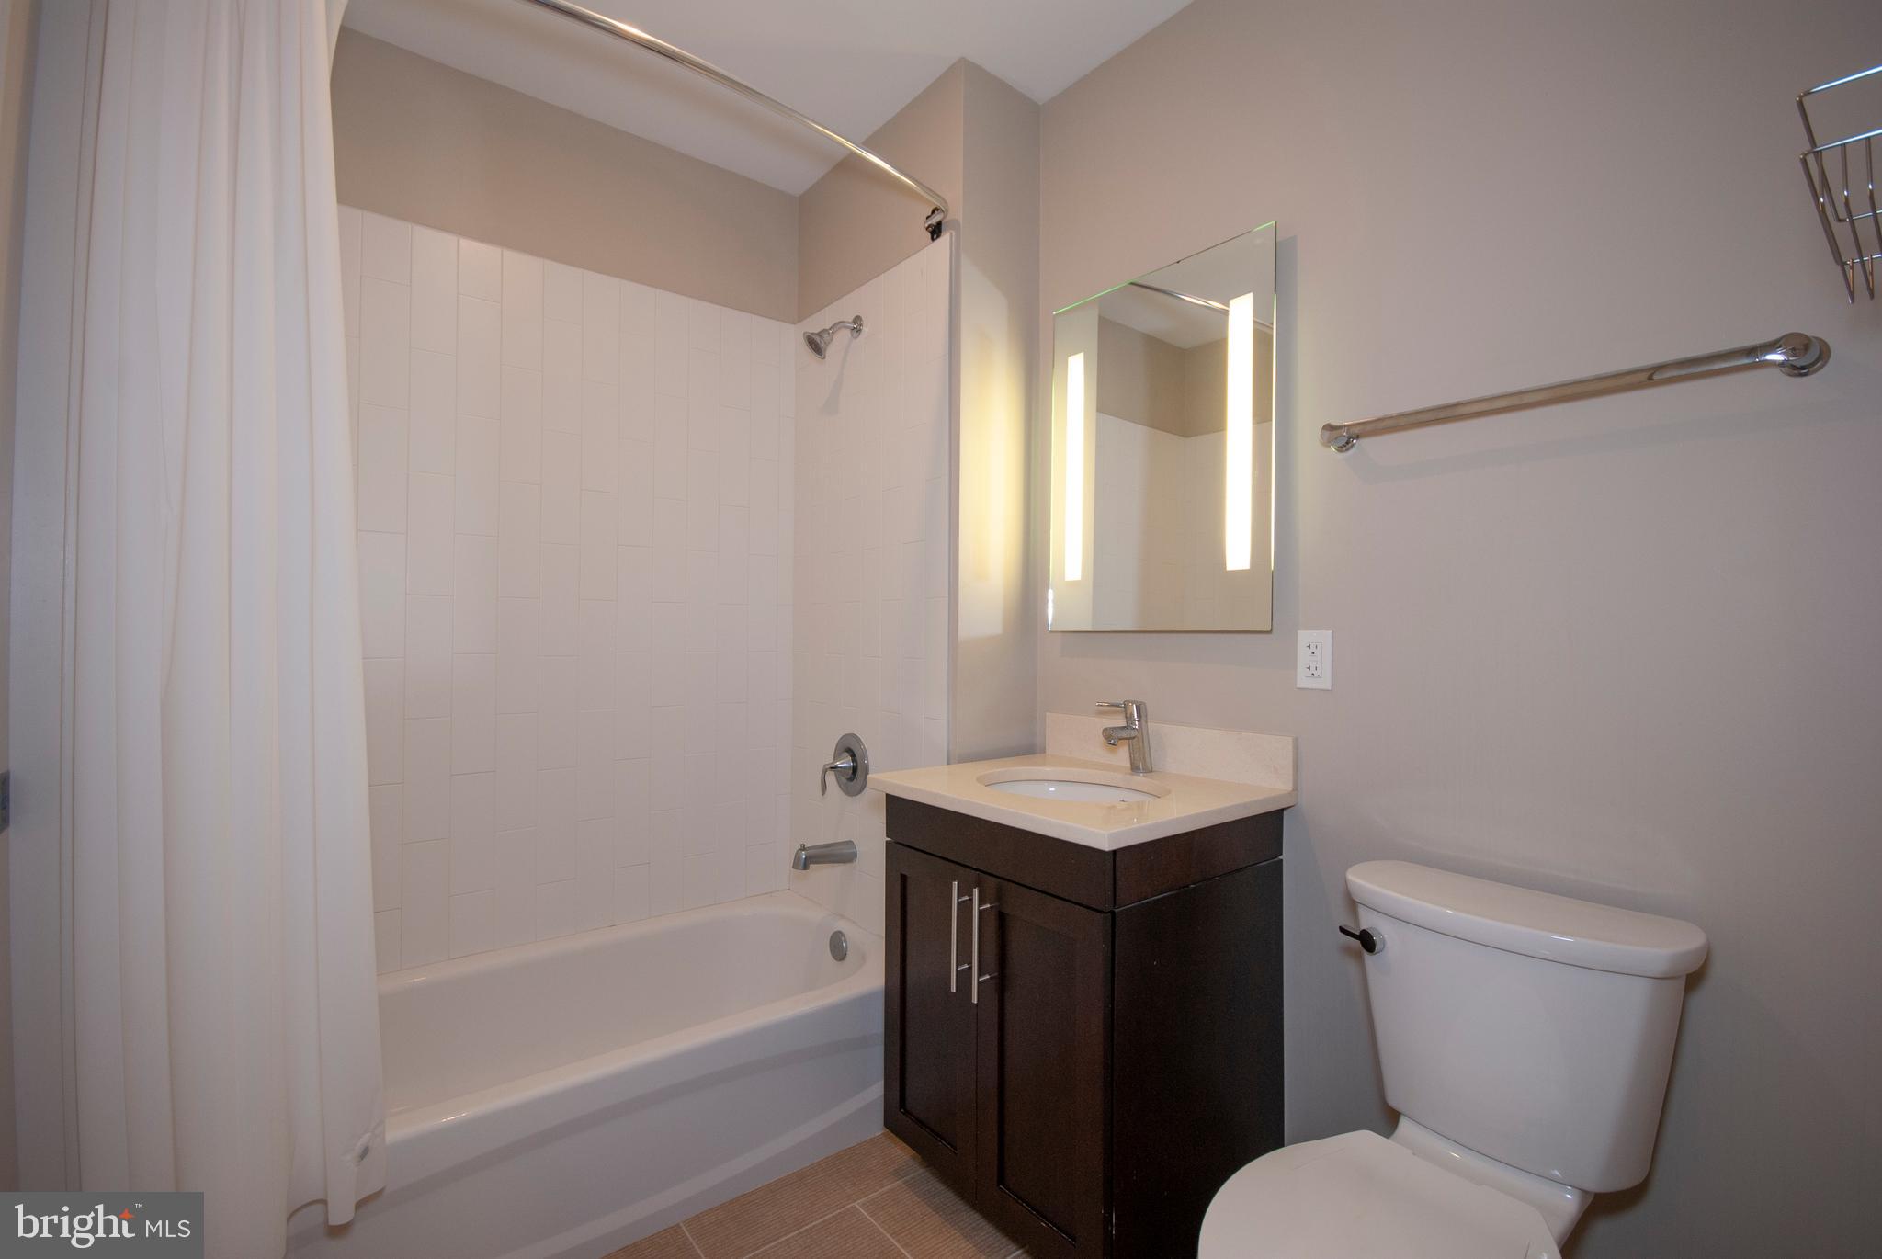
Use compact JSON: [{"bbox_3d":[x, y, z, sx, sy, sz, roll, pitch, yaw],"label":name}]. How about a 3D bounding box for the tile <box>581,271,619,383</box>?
[{"bbox_3d":[-0.960,-0.848,2.218,0.098,0.305,0.009,1,-1,-36],"label":"tile"}]

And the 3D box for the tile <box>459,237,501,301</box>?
[{"bbox_3d":[-1.199,-0.931,2.044,0.098,0.145,0.009,1,-1,-36],"label":"tile"}]

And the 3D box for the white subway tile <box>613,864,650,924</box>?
[{"bbox_3d":[-0.892,0.761,2.268,0.098,0.156,0.010,1,-1,-37],"label":"white subway tile"}]

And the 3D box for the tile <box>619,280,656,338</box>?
[{"bbox_3d":[-0.876,-0.923,2.268,0.099,0.147,0.009,1,0,-37],"label":"tile"}]

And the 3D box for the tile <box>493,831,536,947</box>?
[{"bbox_3d":[-1.129,0.684,2.087,0.098,0.303,0.009,1,-1,-36],"label":"tile"}]

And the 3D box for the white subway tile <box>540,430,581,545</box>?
[{"bbox_3d":[-1.043,-0.386,2.155,0.098,0.305,0.009,1,-1,-36],"label":"white subway tile"}]

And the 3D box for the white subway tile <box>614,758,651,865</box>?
[{"bbox_3d":[-0.891,0.528,2.271,0.098,0.306,0.010,1,-1,-37],"label":"white subway tile"}]

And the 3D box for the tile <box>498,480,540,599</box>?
[{"bbox_3d":[-1.120,-0.234,2.090,0.099,0.305,0.009,1,0,-37],"label":"tile"}]

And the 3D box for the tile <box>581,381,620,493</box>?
[{"bbox_3d":[-0.969,-0.545,2.235,0.098,0.307,0.010,1,-1,-38],"label":"tile"}]

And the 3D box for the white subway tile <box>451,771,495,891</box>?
[{"bbox_3d":[-1.208,0.525,2.030,0.098,0.305,0.009,1,-1,-36],"label":"white subway tile"}]

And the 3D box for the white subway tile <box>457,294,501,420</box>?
[{"bbox_3d":[-1.195,-0.698,2.031,0.099,0.305,0.009,1,0,-37],"label":"white subway tile"}]

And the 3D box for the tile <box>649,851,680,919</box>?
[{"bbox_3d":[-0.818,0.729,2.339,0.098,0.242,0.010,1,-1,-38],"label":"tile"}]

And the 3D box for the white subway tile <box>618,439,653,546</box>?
[{"bbox_3d":[-0.886,-0.395,2.282,0.098,0.306,0.010,1,-1,-37],"label":"white subway tile"}]

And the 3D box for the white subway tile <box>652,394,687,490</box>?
[{"bbox_3d":[-0.802,-0.537,2.332,0.098,0.305,0.009,1,-1,-36],"label":"white subway tile"}]

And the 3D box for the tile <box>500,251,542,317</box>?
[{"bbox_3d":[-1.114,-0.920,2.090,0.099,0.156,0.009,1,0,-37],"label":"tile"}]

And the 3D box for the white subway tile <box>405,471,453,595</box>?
[{"bbox_3d":[-1.279,-0.236,1.971,0.099,0.305,0.009,1,0,-37],"label":"white subway tile"}]

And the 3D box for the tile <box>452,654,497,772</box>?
[{"bbox_3d":[-1.208,0.218,2.036,0.098,0.306,0.010,1,-1,-37],"label":"tile"}]

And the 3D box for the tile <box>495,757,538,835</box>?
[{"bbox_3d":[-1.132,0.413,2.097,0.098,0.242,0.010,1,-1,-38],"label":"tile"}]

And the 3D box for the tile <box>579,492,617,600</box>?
[{"bbox_3d":[-0.964,-0.234,2.212,0.098,0.305,0.009,1,-1,-36],"label":"tile"}]

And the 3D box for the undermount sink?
[{"bbox_3d":[0.275,0.397,1.599,0.357,0.160,0.444,1,-1,-38],"label":"undermount sink"}]

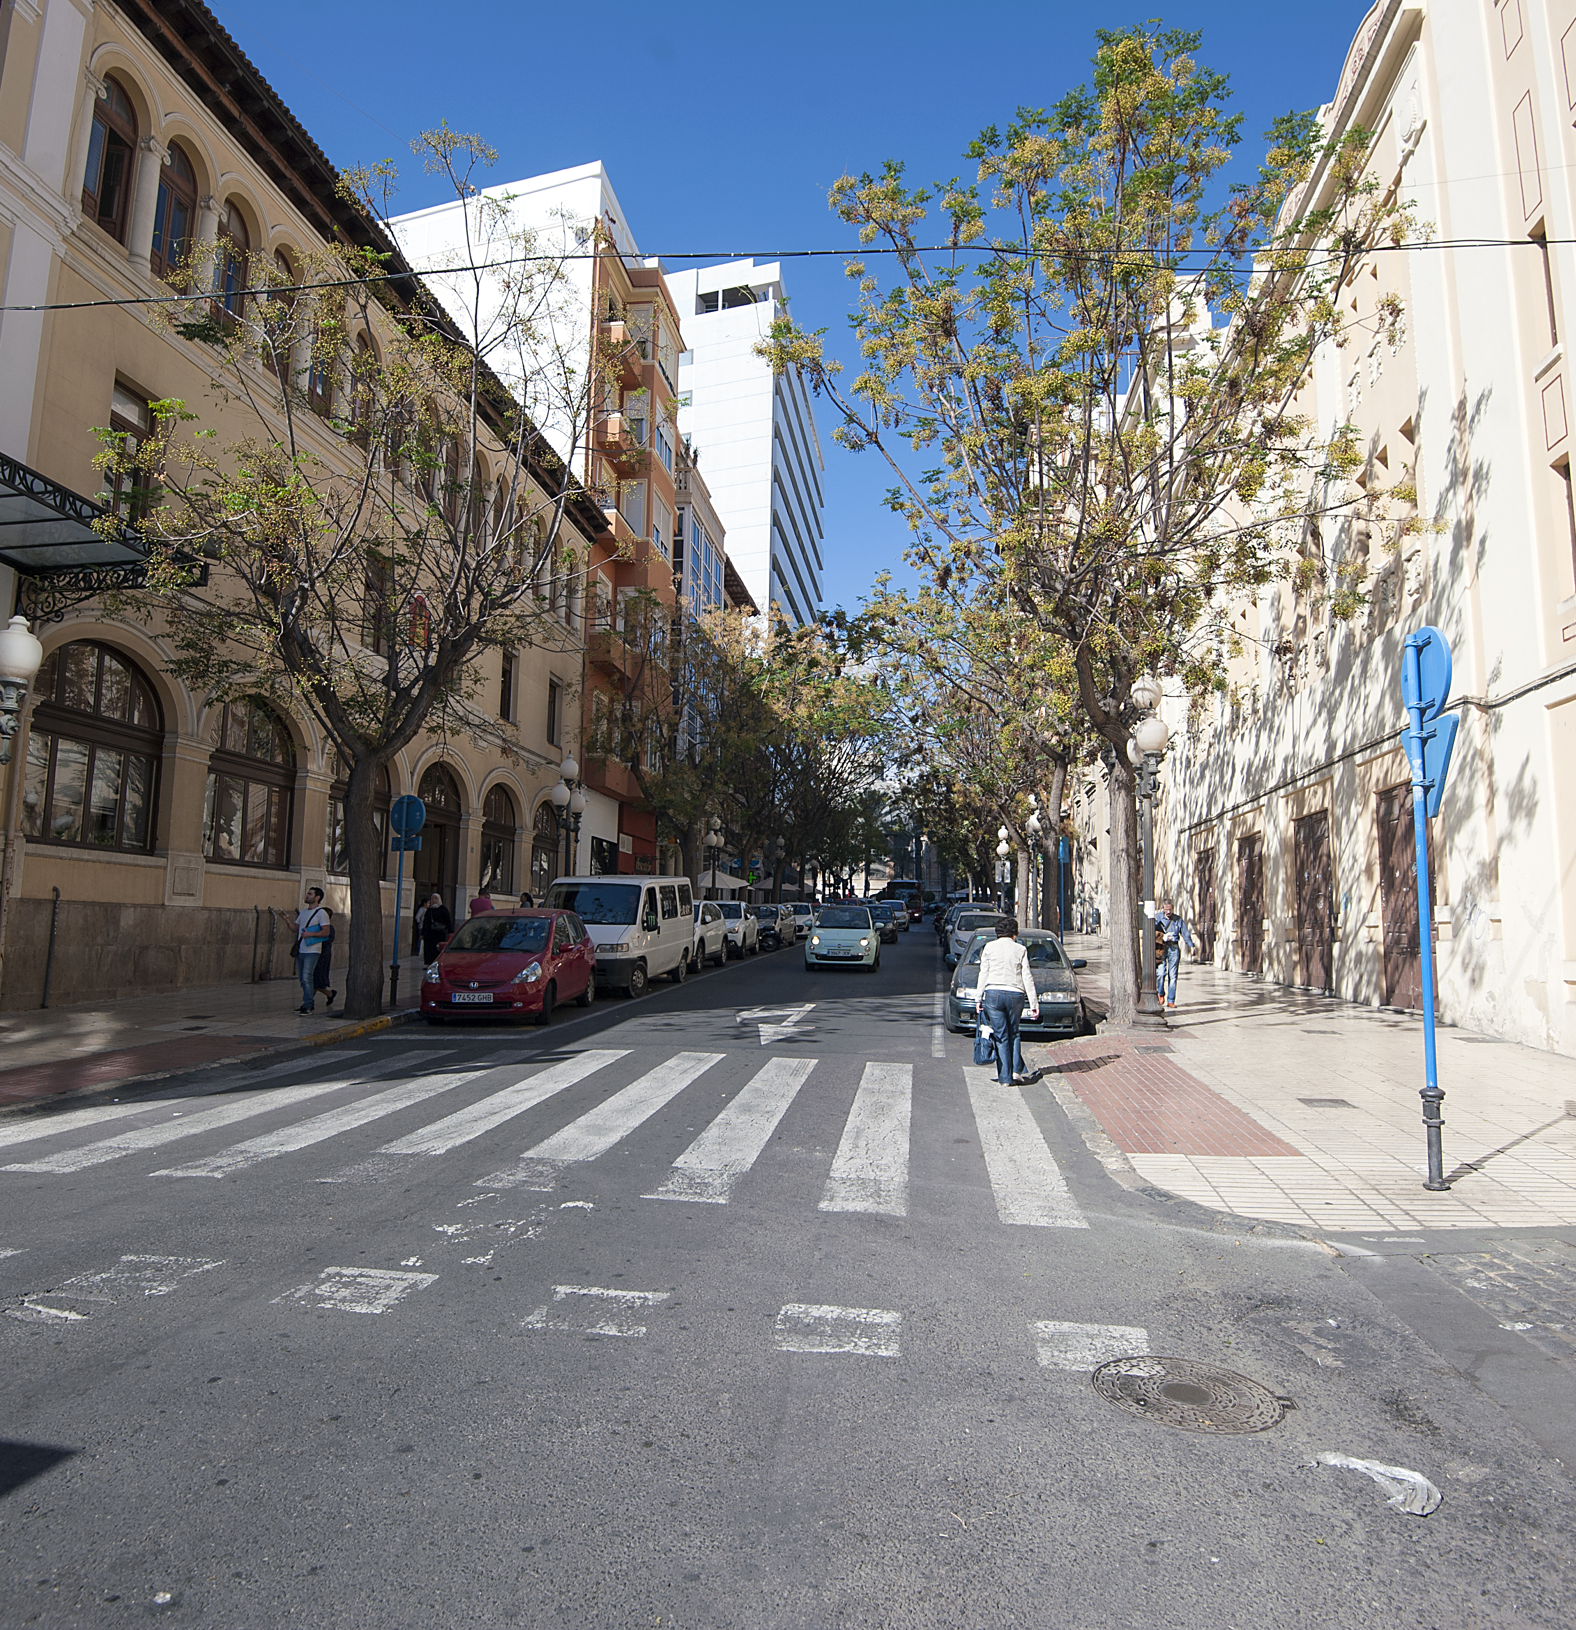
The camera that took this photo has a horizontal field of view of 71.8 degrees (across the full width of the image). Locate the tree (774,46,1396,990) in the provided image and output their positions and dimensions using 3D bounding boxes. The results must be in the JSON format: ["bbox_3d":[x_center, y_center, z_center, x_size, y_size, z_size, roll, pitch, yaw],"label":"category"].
[{"bbox_3d":[4.213,-4.445,15.351,8.668,14.615,8.000,0,-7,8],"label":"tree"}]

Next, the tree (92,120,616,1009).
[{"bbox_3d":[-6.203,-3.729,15.569,7.066,13.033,6.600,0,-7,8],"label":"tree"}]

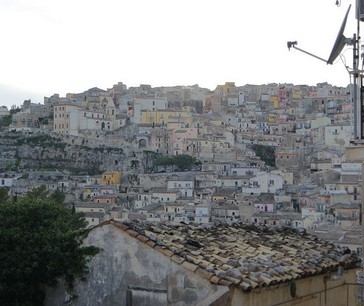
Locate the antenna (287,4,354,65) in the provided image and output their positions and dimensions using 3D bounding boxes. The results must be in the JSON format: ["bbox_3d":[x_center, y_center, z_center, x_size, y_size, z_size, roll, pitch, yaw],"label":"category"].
[{"bbox_3d":[1.890,-1.611,9.200,0.911,0.816,0.820,0,-1,5],"label":"antenna"}]

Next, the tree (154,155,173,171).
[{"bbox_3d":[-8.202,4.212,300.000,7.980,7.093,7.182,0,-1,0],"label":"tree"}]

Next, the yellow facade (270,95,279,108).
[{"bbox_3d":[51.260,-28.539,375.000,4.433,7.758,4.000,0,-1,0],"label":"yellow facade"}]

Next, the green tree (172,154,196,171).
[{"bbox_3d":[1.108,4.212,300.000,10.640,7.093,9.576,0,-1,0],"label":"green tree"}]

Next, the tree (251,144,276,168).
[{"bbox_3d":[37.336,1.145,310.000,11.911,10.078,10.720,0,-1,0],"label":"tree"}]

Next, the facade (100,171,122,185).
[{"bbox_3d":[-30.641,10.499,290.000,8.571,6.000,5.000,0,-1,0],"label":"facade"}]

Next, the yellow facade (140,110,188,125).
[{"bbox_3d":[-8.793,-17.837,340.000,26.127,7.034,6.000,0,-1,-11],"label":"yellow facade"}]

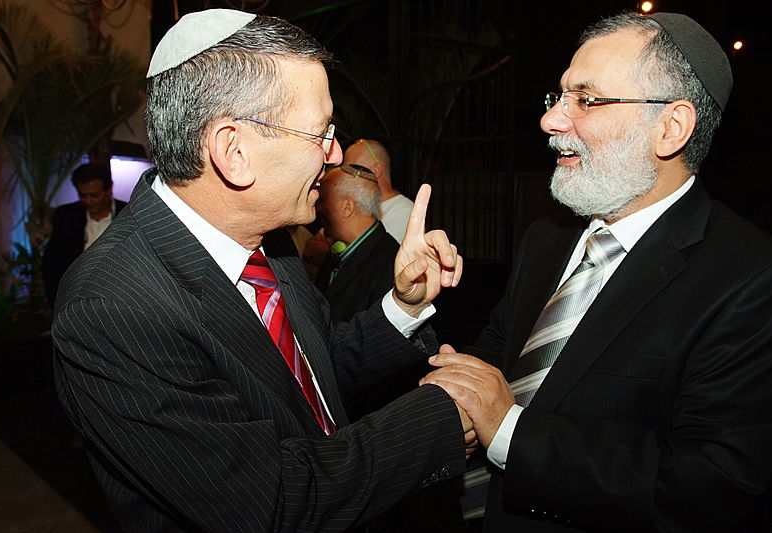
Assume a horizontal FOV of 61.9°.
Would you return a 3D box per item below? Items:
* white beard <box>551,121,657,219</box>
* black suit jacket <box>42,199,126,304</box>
[{"bbox_3d":[0.270,-0.115,0.830,0.120,0.125,0.150,3,5,-6],"label":"white beard"},{"bbox_3d":[-1.290,0.080,2.940,0.520,0.750,0.290,-1,5,-13],"label":"black suit jacket"}]

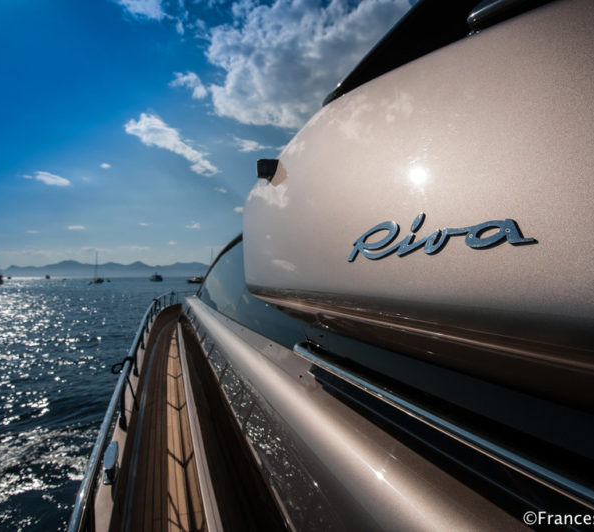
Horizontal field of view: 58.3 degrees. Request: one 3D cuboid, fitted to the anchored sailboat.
[{"bbox_3d":[-107.282,1.131,287.000,3.900,17.200,12.200,0,-1,-42],"label":"anchored sailboat"}]

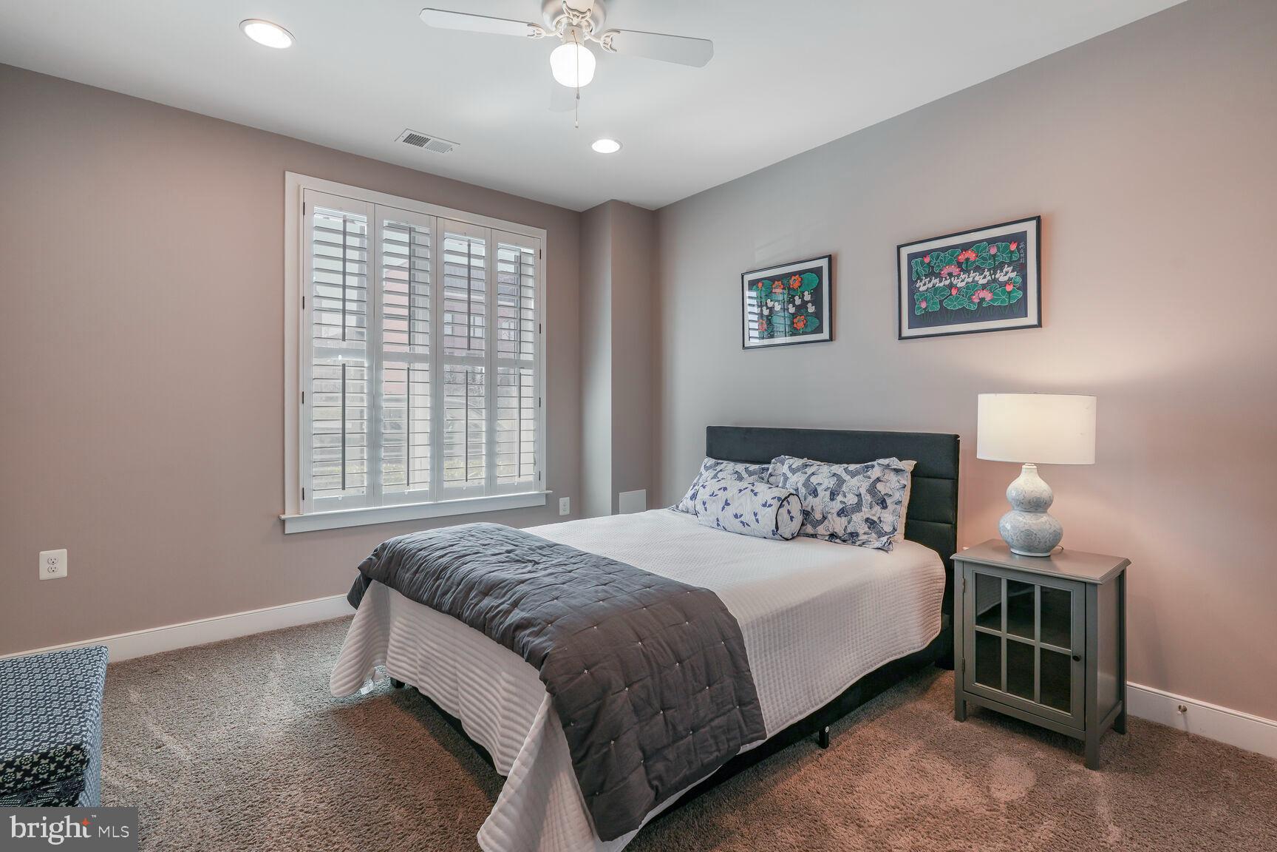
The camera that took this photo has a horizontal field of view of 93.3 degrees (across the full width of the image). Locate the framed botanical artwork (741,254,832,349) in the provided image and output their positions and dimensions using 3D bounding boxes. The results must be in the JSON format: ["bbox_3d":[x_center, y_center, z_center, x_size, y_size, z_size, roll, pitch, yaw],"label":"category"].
[{"bbox_3d":[0.883,-0.730,3.646,0.024,0.487,0.648,-1,1,-40],"label":"framed botanical artwork"}]

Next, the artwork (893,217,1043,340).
[{"bbox_3d":[1.539,-0.675,2.855,0.024,0.485,0.642,-1,1,-40],"label":"artwork"}]

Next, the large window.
[{"bbox_3d":[-1.327,-0.411,3.889,1.690,2.010,0.110,-1,1,-40],"label":"large window"}]

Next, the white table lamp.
[{"bbox_3d":[1.555,0.189,2.380,0.388,0.617,0.388,-1,1,-40],"label":"white table lamp"}]

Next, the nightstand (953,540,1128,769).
[{"bbox_3d":[1.532,0.824,2.309,0.408,0.650,0.475,-1,1,-40],"label":"nightstand"}]

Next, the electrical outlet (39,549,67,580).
[{"bbox_3d":[-2.689,0.637,2.773,0.089,0.128,0.009,-1,1,-40],"label":"electrical outlet"}]

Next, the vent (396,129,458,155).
[{"bbox_3d":[-1.190,-1.599,3.417,0.299,0.020,0.190,-1,1,-40],"label":"vent"}]

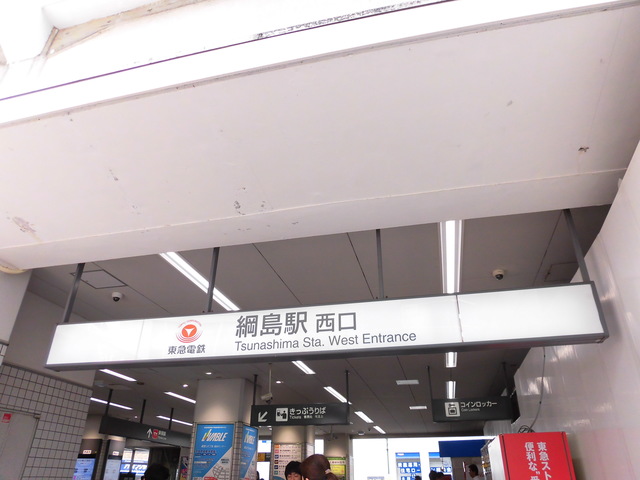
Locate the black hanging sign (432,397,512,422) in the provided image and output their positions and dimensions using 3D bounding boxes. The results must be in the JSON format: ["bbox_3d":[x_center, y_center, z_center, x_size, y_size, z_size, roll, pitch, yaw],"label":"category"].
[{"bbox_3d":[2.832,3.177,8.283,1.385,0.418,0.175,-6,-30,13],"label":"black hanging sign"}]

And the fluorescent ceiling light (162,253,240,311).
[{"bbox_3d":[-1.372,0.558,5.340,0.194,0.072,1.854,-6,-30,13],"label":"fluorescent ceiling light"}]

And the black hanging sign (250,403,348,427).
[{"bbox_3d":[-0.417,3.618,9.157,2.062,0.405,0.175,-6,-30,13],"label":"black hanging sign"}]

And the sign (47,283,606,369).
[{"bbox_3d":[-0.257,0.798,3.843,4.797,0.426,0.175,-6,-30,13],"label":"sign"}]

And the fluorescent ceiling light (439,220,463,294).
[{"bbox_3d":[1.394,0.247,4.705,0.202,0.072,1.854,-6,-30,13],"label":"fluorescent ceiling light"}]

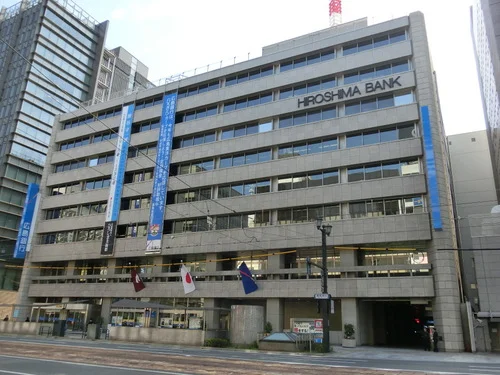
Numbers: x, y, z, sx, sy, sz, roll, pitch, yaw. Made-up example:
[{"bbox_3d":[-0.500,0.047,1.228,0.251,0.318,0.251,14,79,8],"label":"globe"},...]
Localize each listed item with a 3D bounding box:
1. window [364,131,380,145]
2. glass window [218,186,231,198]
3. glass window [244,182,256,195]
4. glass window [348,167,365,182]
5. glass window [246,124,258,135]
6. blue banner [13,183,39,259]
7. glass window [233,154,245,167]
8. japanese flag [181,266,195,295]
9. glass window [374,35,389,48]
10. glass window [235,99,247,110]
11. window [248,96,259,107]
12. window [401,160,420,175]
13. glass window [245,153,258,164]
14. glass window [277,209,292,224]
[{"bbox_3d":[10.901,-4.444,37.600,1.454,1.425,0.150,-8,-21,27],"label":"window"},{"bbox_3d":[-2.802,0.497,46.052,1.509,1.572,0.150,-8,-21,27],"label":"glass window"},{"bbox_3d":[0.093,0.058,46.061,1.571,1.546,0.100,-8,-21,27],"label":"glass window"},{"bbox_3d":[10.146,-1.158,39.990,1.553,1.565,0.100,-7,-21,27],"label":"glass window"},{"bbox_3d":[0.291,-6.496,46.832,1.550,1.501,0.150,-8,-21,27],"label":"glass window"},{"bbox_3d":[-30.983,4.356,58.103,0.574,10.606,1.248,-7,-21,27],"label":"blue banner"},{"bbox_3d":[-1.304,-3.002,46.592,1.480,1.270,0.100,-8,-21,27],"label":"glass window"},{"bbox_3d":[-6.213,9.379,42.333,0.350,2.920,2.710,-7,-21,26],"label":"japanese flag"},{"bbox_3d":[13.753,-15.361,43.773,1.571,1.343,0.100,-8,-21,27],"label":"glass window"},{"bbox_3d":[-1.003,-9.602,48.818,1.535,1.443,0.150,-7,-21,27],"label":"glass window"},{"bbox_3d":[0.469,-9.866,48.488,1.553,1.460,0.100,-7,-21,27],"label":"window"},{"bbox_3d":[14.240,-1.760,37.428,1.531,1.572,0.150,-8,-21,27],"label":"window"},{"bbox_3d":[0.212,-3.291,48.578,1.620,1.686,0.100,-8,-21,27],"label":"glass window"},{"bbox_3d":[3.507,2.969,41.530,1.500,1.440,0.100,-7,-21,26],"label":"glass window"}]

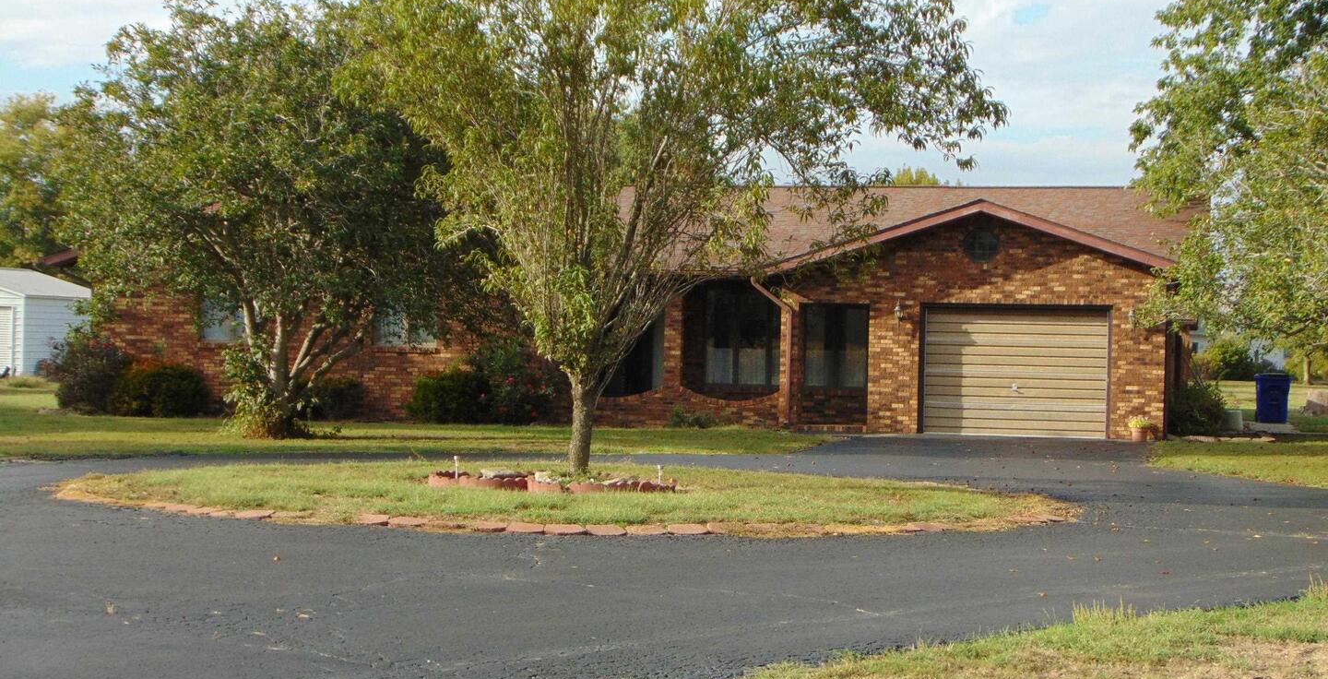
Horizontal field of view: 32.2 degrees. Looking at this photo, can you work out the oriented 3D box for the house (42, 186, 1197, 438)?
[{"bbox_3d":[0.298,-0.804,46.593,20.750,4.740,14.150,1,0,12],"label":"house"}]

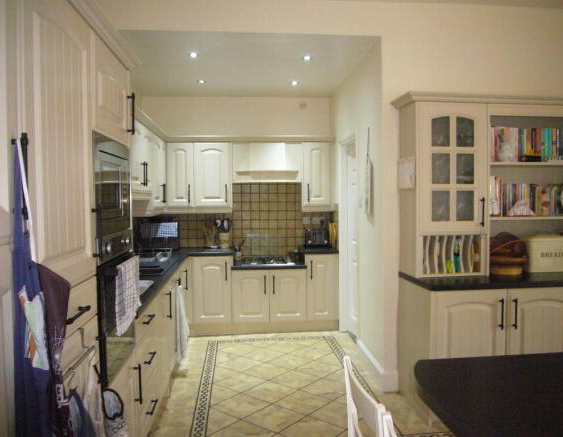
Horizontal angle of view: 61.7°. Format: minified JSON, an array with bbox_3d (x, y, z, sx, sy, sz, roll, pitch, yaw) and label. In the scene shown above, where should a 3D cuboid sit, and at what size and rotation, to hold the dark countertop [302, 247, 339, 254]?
[{"bbox_3d":[0.404,0.348,5.356,0.375,0.040,0.600,-1,3,-6],"label":"dark countertop"}]

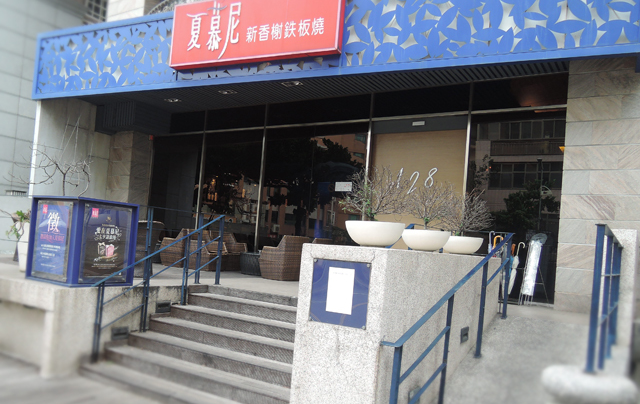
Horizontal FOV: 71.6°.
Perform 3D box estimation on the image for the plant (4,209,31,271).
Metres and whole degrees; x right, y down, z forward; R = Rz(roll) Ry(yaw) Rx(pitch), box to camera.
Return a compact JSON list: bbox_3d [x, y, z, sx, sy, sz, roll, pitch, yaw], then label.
[{"bbox_3d":[-4.144,0.527,6.150,0.460,0.870,0.420,5,-4,0],"label":"plant"}]

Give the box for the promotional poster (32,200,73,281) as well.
[{"bbox_3d":[-3.152,0.446,5.221,0.658,0.898,0.040,3,-4,27],"label":"promotional poster"}]

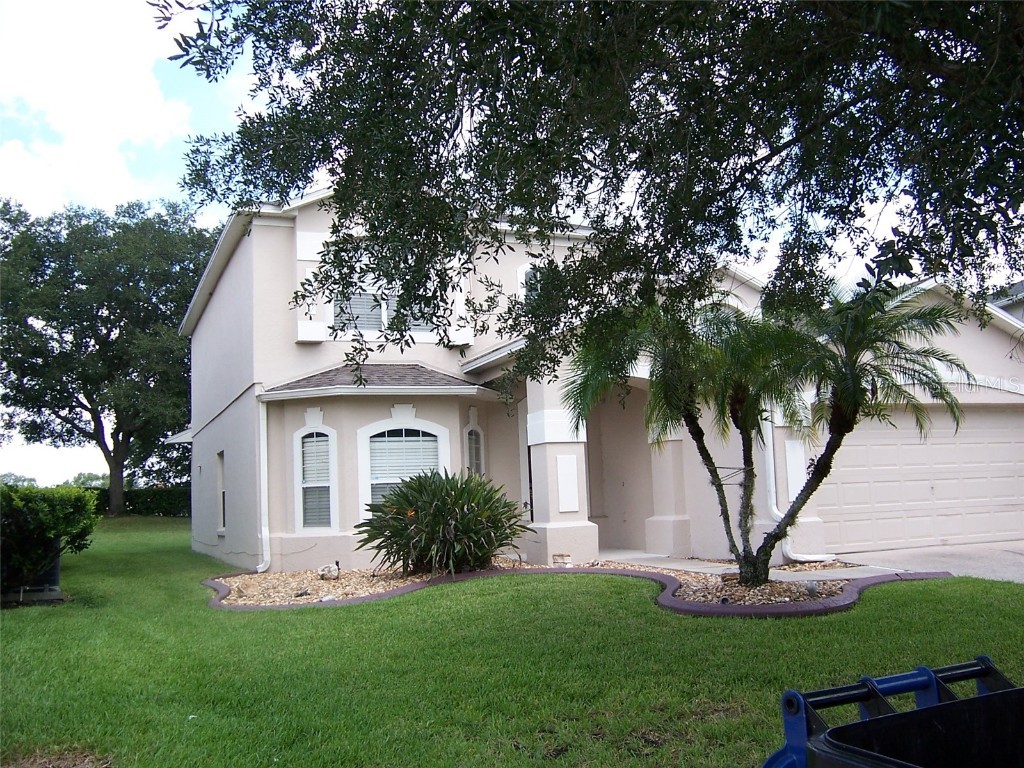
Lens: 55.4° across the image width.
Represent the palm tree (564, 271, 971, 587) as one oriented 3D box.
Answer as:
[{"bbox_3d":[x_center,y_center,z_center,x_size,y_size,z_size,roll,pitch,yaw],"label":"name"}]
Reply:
[{"bbox_3d":[2.884,0.541,11.354,4.470,3.540,3.100,-4,-7,14],"label":"palm tree"}]

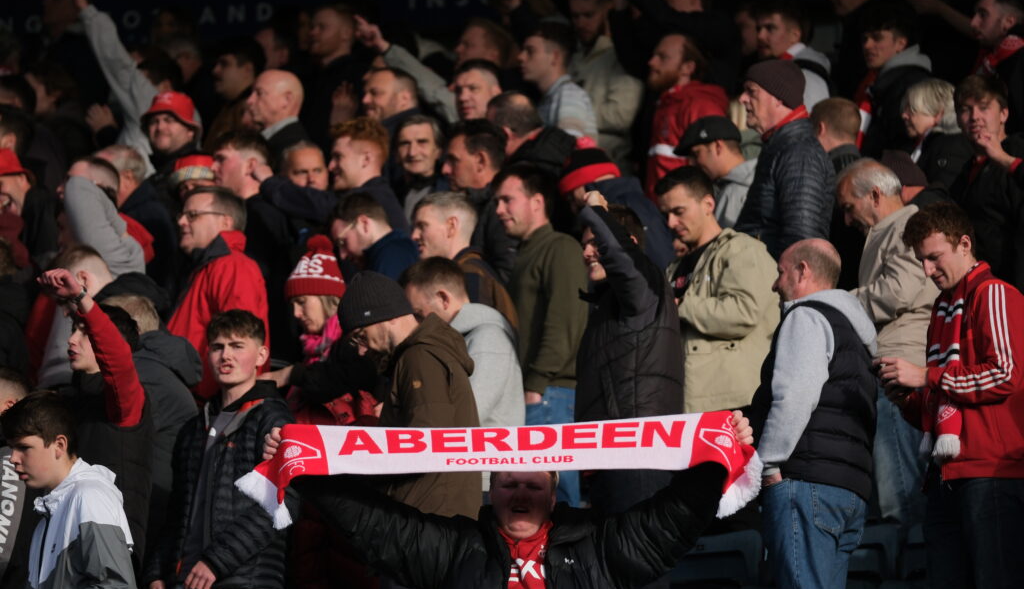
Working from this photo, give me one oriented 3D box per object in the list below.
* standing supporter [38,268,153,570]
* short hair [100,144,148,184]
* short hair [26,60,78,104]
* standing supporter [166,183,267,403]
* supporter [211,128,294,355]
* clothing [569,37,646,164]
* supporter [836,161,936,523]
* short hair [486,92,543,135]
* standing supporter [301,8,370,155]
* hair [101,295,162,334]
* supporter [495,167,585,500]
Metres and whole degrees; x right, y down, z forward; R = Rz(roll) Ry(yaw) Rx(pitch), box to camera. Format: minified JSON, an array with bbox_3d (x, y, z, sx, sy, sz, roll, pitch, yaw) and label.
[{"bbox_3d":[-1.294,0.829,18.588,0.420,1.840,0.520,3,-8,-25],"label":"standing supporter"},{"bbox_3d":[-1.366,-0.455,20.900,0.190,0.140,0.170,2,-7,-18],"label":"short hair"},{"bbox_3d":[-1.731,-0.802,22.500,0.200,0.170,0.170,3,-8,-25],"label":"short hair"},{"bbox_3d":[-0.986,0.509,19.894,0.330,1.740,0.500,4,-8,-32],"label":"standing supporter"},{"bbox_3d":[-0.901,0.312,20.831,0.340,1.770,0.500,1,-5,-15],"label":"supporter"},{"bbox_3d":[0.347,-0.613,22.900,0.320,0.740,0.500,6,-9,-41],"label":"clothing"},{"bbox_3d":[1.239,0.399,19.298,0.420,1.680,0.500,3,-8,-22],"label":"supporter"},{"bbox_3d":[0.009,-0.629,21.000,0.195,0.155,0.165,-2,-5,28],"label":"short hair"},{"bbox_3d":[-0.675,-0.248,22.993,0.330,1.760,0.500,3,-8,-25],"label":"standing supporter"},{"bbox_3d":[-1.153,0.070,18.100,0.190,0.155,0.165,-2,-5,24],"label":"hair"},{"bbox_3d":[0.095,0.464,19.230,0.330,1.780,0.500,2,-5,-22],"label":"supporter"}]

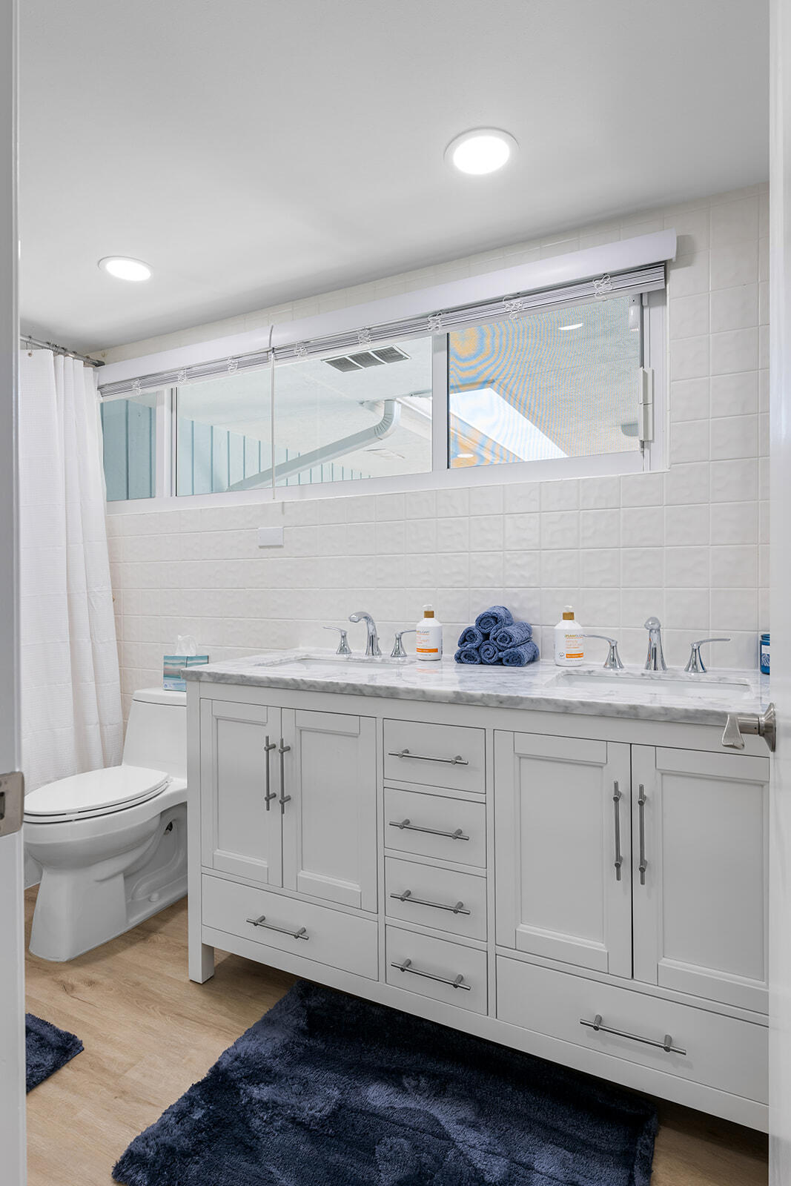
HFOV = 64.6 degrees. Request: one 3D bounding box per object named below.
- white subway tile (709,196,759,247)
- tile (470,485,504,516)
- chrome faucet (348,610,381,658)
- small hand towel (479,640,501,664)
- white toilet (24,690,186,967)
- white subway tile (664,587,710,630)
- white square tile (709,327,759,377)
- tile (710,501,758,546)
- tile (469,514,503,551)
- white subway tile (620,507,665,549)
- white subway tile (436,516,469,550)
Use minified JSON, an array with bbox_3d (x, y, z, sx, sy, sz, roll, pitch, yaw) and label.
[{"bbox_3d":[0.880,-0.959,1.627,0.108,0.108,0.009,0,0,27],"label":"white subway tile"},{"bbox_3d":[0.284,-0.283,1.938,0.110,0.088,0.008,0,1,27],"label":"tile"},{"bbox_3d":[-0.094,0.132,2.007,0.052,0.146,0.172,0,1,27],"label":"chrome faucet"},{"bbox_3d":[0.296,0.164,1.810,0.063,0.065,0.142,0,0,27],"label":"small hand towel"},{"bbox_3d":[-0.873,0.703,2.078,0.410,0.690,0.725,0,0,27],"label":"white toilet"},{"bbox_3d":[0.779,0.043,1.676,0.108,0.108,0.009,0,0,27],"label":"white subway tile"},{"bbox_3d":[0.889,-0.632,1.645,0.110,0.110,0.010,0,0,27],"label":"white square tile"},{"bbox_3d":[0.889,-0.182,1.645,0.110,0.110,0.010,0,0,27],"label":"tile"},{"bbox_3d":[0.283,-0.180,1.928,0.108,0.108,0.009,0,0,27],"label":"tile"},{"bbox_3d":[0.688,-0.182,1.746,0.110,0.110,0.010,0,0,27],"label":"white subway tile"},{"bbox_3d":[0.184,-0.182,1.990,0.110,0.110,0.008,0,1,27],"label":"white subway tile"}]

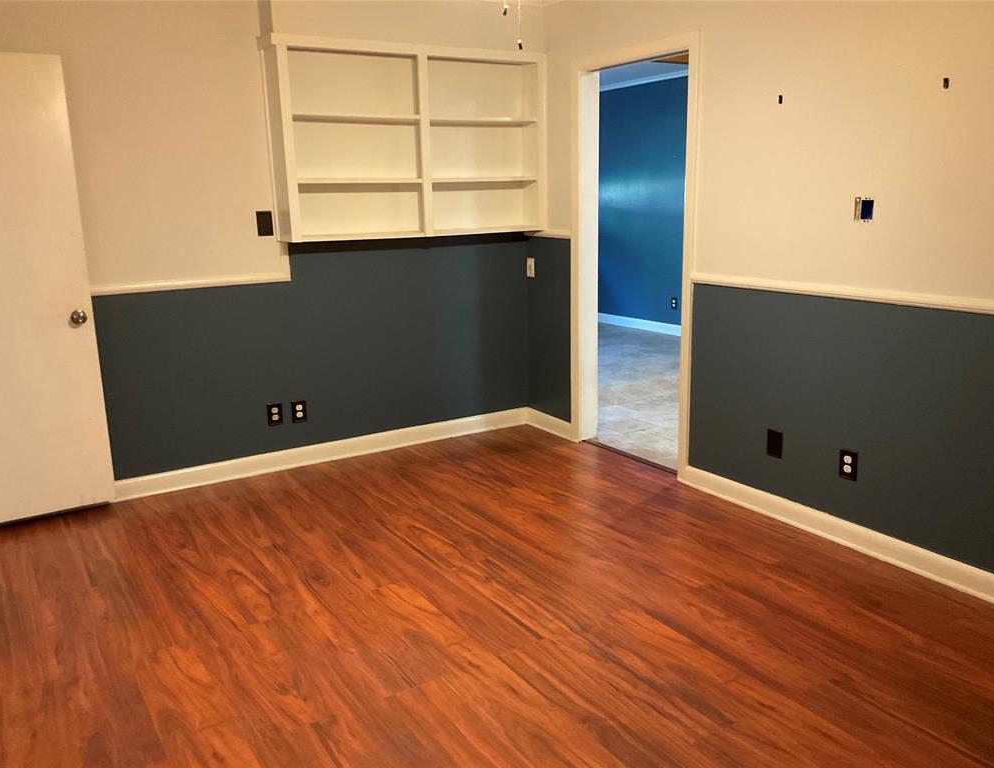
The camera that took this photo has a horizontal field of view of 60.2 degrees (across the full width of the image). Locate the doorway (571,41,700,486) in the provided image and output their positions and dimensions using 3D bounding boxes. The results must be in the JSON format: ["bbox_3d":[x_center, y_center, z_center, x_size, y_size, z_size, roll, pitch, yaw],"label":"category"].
[{"bbox_3d":[0.703,-0.606,4.386,0.139,2.088,0.947,-9,15,-30],"label":"doorway"}]

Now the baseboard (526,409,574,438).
[{"bbox_3d":[0.302,0.242,5.169,0.017,0.111,0.482,-9,15,-30],"label":"baseboard"}]

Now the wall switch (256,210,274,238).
[{"bbox_3d":[-1.164,-0.804,4.316,0.073,0.116,0.010,-9,15,-30],"label":"wall switch"}]

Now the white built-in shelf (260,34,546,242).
[{"bbox_3d":[-0.439,-1.268,4.530,1.519,0.958,0.249,-9,15,-30],"label":"white built-in shelf"}]

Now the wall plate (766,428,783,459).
[{"bbox_3d":[1.202,0.260,3.708,0.010,0.115,0.073,-9,15,-30],"label":"wall plate"}]

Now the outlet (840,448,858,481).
[{"bbox_3d":[1.381,0.321,3.376,0.010,0.116,0.073,-9,15,-30],"label":"outlet"}]

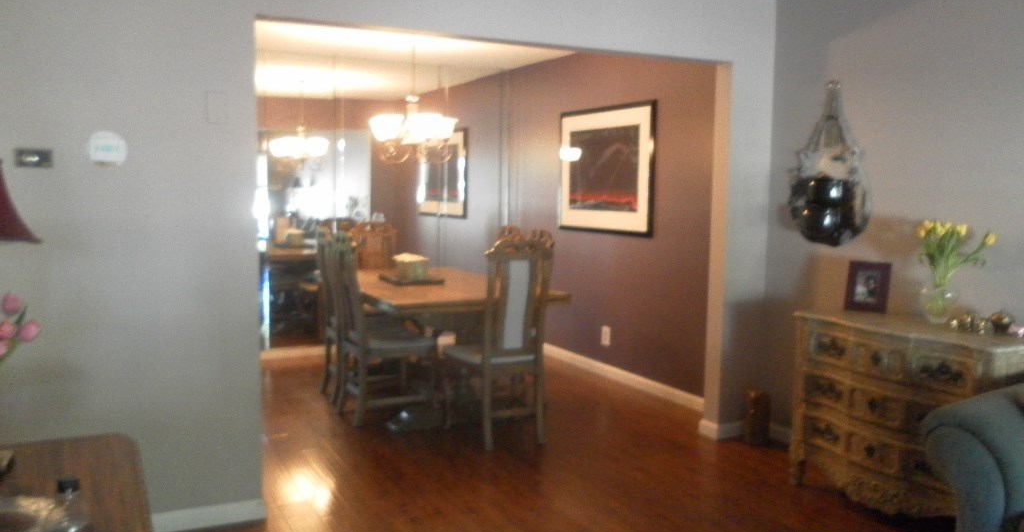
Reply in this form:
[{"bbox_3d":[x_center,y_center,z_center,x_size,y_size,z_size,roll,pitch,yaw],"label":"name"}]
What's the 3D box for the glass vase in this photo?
[{"bbox_3d":[1.806,0.171,3.523,0.155,0.167,0.155,-2,6,-27],"label":"glass vase"}]

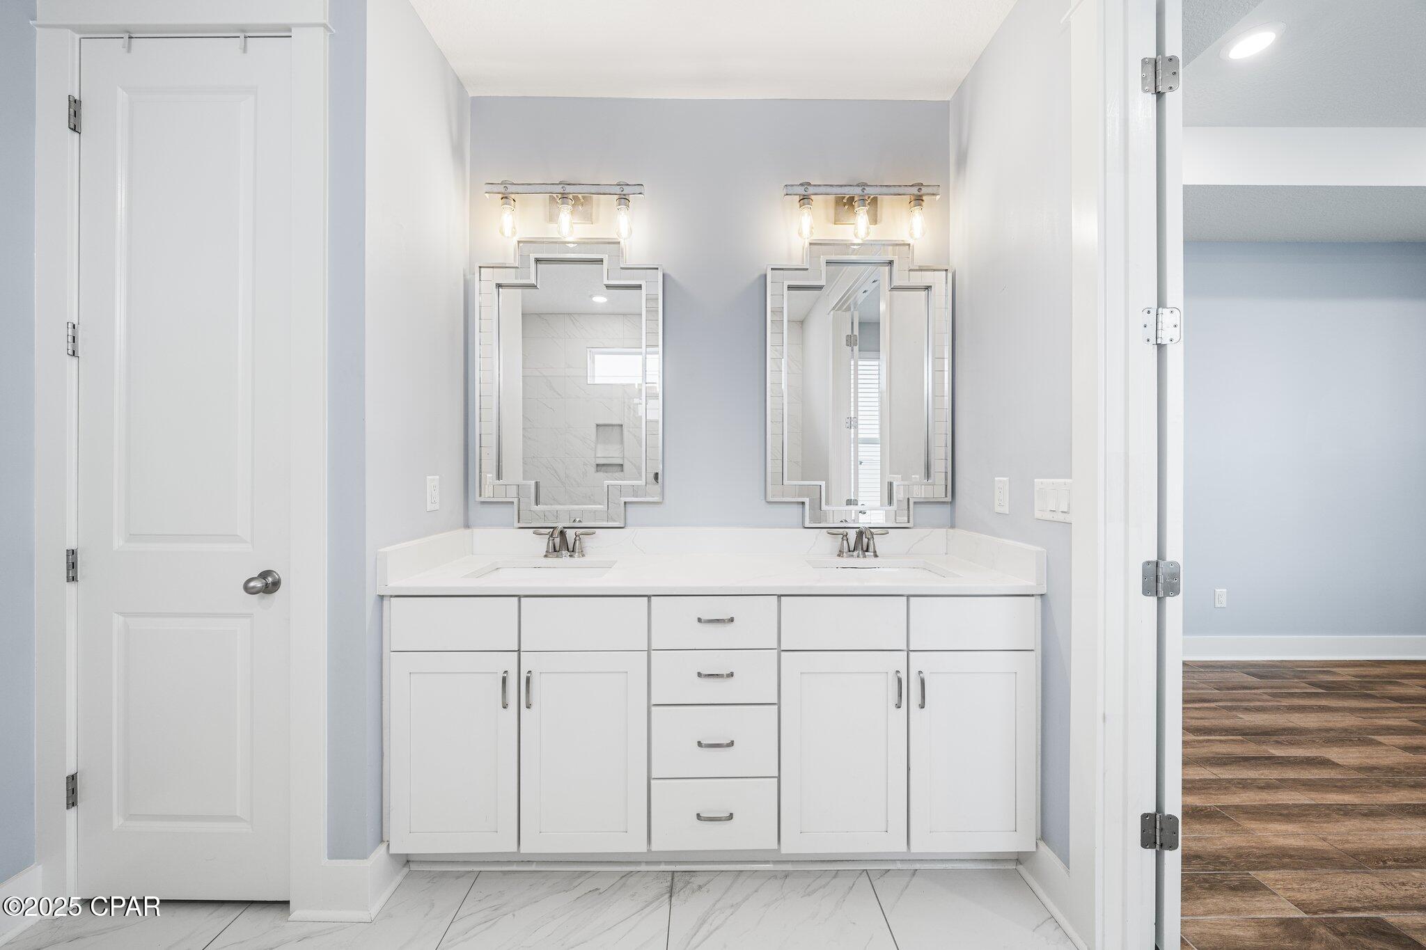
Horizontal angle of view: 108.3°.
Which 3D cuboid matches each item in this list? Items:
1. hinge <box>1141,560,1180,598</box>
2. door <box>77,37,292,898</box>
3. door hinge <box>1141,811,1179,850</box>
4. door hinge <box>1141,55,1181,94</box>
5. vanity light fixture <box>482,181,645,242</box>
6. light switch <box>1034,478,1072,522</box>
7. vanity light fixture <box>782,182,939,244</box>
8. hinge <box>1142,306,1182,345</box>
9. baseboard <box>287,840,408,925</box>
[{"bbox_3d":[1.097,0.255,1.262,0.093,0.089,0.015,0,0,0],"label":"hinge"},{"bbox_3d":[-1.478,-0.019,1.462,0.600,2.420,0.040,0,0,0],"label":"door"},{"bbox_3d":[1.095,0.874,1.262,0.093,0.089,0.015,0,0,0],"label":"door hinge"},{"bbox_3d":[1.096,-0.981,1.262,0.093,0.089,0.015,0,0,0],"label":"door hinge"},{"bbox_3d":[-0.550,-0.985,1.970,0.590,0.216,0.125,0,0,0],"label":"vanity light fixture"},{"bbox_3d":[0.950,0.071,1.447,0.011,0.118,0.162,0,0,0],"label":"light switch"},{"bbox_3d":[0.555,-0.983,1.970,0.590,0.216,0.125,0,0,0],"label":"vanity light fixture"},{"bbox_3d":[1.098,-0.365,1.262,0.093,0.089,0.015,0,0,0],"label":"hinge"},{"bbox_3d":[-1.040,1.142,1.485,0.228,0.136,0.180,0,0,0],"label":"baseboard"}]

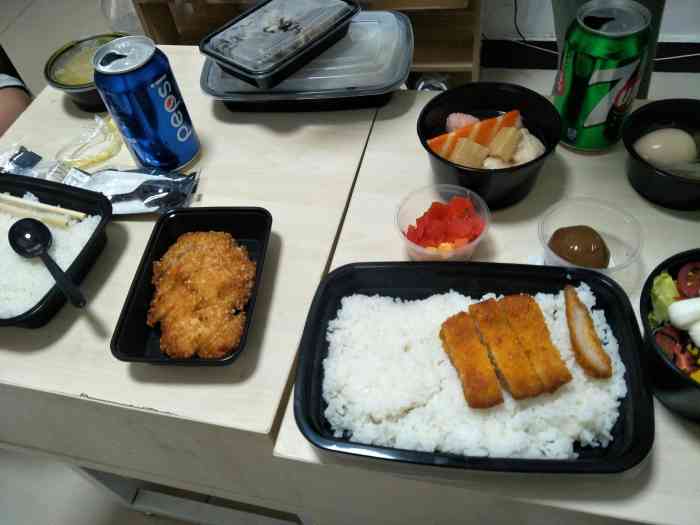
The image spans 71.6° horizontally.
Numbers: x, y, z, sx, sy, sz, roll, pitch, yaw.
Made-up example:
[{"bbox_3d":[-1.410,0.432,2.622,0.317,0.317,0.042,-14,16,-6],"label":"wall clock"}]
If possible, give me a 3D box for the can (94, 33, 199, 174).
[{"bbox_3d":[-0.189,-0.142,0.458,0.066,0.115,0.066,-4,53,5],"label":"can"}]

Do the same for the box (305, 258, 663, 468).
[{"bbox_3d":[0.075,0.069,0.323,0.211,0.045,0.139,2,53,9],"label":"box"}]

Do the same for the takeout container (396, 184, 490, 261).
[{"bbox_3d":[0.076,-0.026,0.400,0.074,0.036,0.074,-4,53,5],"label":"takeout container"}]

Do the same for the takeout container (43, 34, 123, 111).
[{"bbox_3d":[-0.290,-0.225,0.579,0.126,0.045,0.126,-4,53,5],"label":"takeout container"}]

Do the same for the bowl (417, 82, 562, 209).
[{"bbox_3d":[0.123,-0.107,0.444,0.123,0.053,0.123,-4,53,5],"label":"bowl"}]

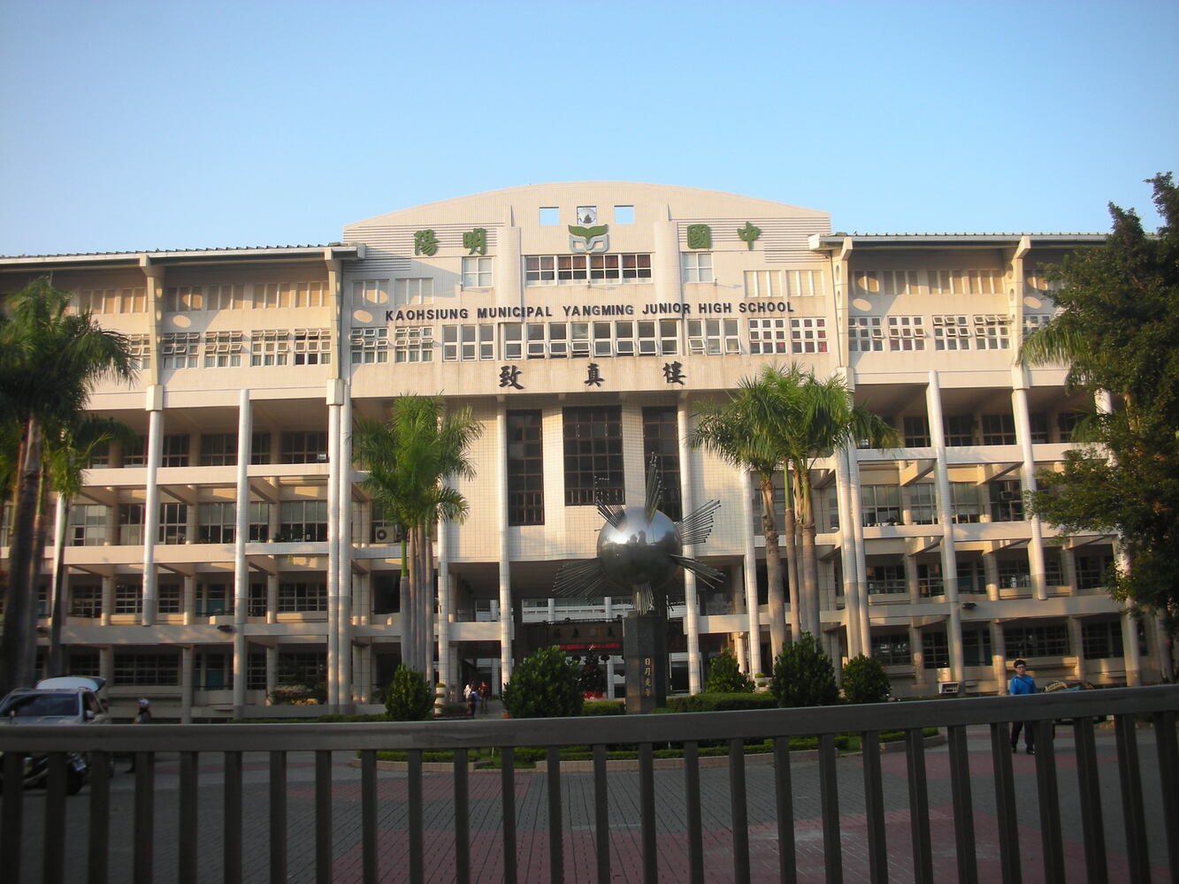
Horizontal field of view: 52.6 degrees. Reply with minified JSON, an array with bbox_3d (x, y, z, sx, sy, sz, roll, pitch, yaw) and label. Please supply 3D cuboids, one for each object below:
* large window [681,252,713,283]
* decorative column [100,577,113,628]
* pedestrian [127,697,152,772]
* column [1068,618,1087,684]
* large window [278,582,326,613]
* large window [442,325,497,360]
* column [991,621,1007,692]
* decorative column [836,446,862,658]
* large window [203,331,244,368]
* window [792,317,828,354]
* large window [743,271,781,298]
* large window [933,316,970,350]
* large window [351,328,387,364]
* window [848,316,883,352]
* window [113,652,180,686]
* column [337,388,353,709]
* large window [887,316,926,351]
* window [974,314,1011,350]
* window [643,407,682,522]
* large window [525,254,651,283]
[{"bbox_3d":[5.365,-8.766,59.857,1.532,1.664,0.200,-1,-13,-2],"label":"large window"},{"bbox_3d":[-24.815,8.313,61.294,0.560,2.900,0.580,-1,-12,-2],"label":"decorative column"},{"bbox_3d":[-9.125,5.941,24.176,0.460,1.530,0.460,-1,-12,-2],"label":"pedestrian"},{"bbox_3d":[26.281,11.240,63.987,0.650,3.506,0.650,-1,-11,-2],"label":"column"},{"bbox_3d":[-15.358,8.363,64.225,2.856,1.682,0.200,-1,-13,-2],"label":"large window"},{"bbox_3d":[-5.954,-4.891,58.605,2.618,1.844,0.200,-1,-13,-2],"label":"large window"},{"bbox_3d":[21.278,11.143,62.115,0.550,3.754,0.700,-1,-11,-2],"label":"column"},{"bbox_3d":[12.355,4.526,56.667,0.550,15.740,0.650,-1,-11,-2],"label":"decorative column"},{"bbox_3d":[-17.854,-4.510,58.250,1.912,1.819,0.200,-1,-11,-2],"label":"large window"},{"bbox_3d":[10.871,-5.278,58.873,1.800,1.840,0.200,-1,-12,-2],"label":"window"},{"bbox_3d":[8.677,-7.930,59.957,1.863,1.405,0.200,-1,-11,-2],"label":"large window"},{"bbox_3d":[17.980,-5.416,59.140,1.850,1.840,0.200,-1,-12,-2],"label":"large window"},{"bbox_3d":[-10.785,-4.717,58.405,1.839,1.790,0.200,-1,-13,-2],"label":"large window"},{"bbox_3d":[13.743,-5.370,59.389,1.758,1.869,0.200,-1,-13,-2],"label":"window"},{"bbox_3d":[-23.176,11.883,62.315,3.401,1.635,0.200,-1,-11,-2],"label":"window"},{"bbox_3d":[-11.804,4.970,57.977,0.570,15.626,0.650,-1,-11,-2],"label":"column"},{"bbox_3d":[15.752,-5.393,59.137,1.873,1.825,0.150,-1,-11,-2],"label":"large window"},{"bbox_3d":[20.840,-5.686,61.567,1.831,1.875,0.200,-1,-11,-2],"label":"window"},{"bbox_3d":[3.679,1.111,59.898,1.948,5.899,0.200,-1,-13,-2],"label":"window"},{"bbox_3d":[-0.071,-8.895,61.470,6.464,1.521,0.200,-1,-11,-2],"label":"large window"}]

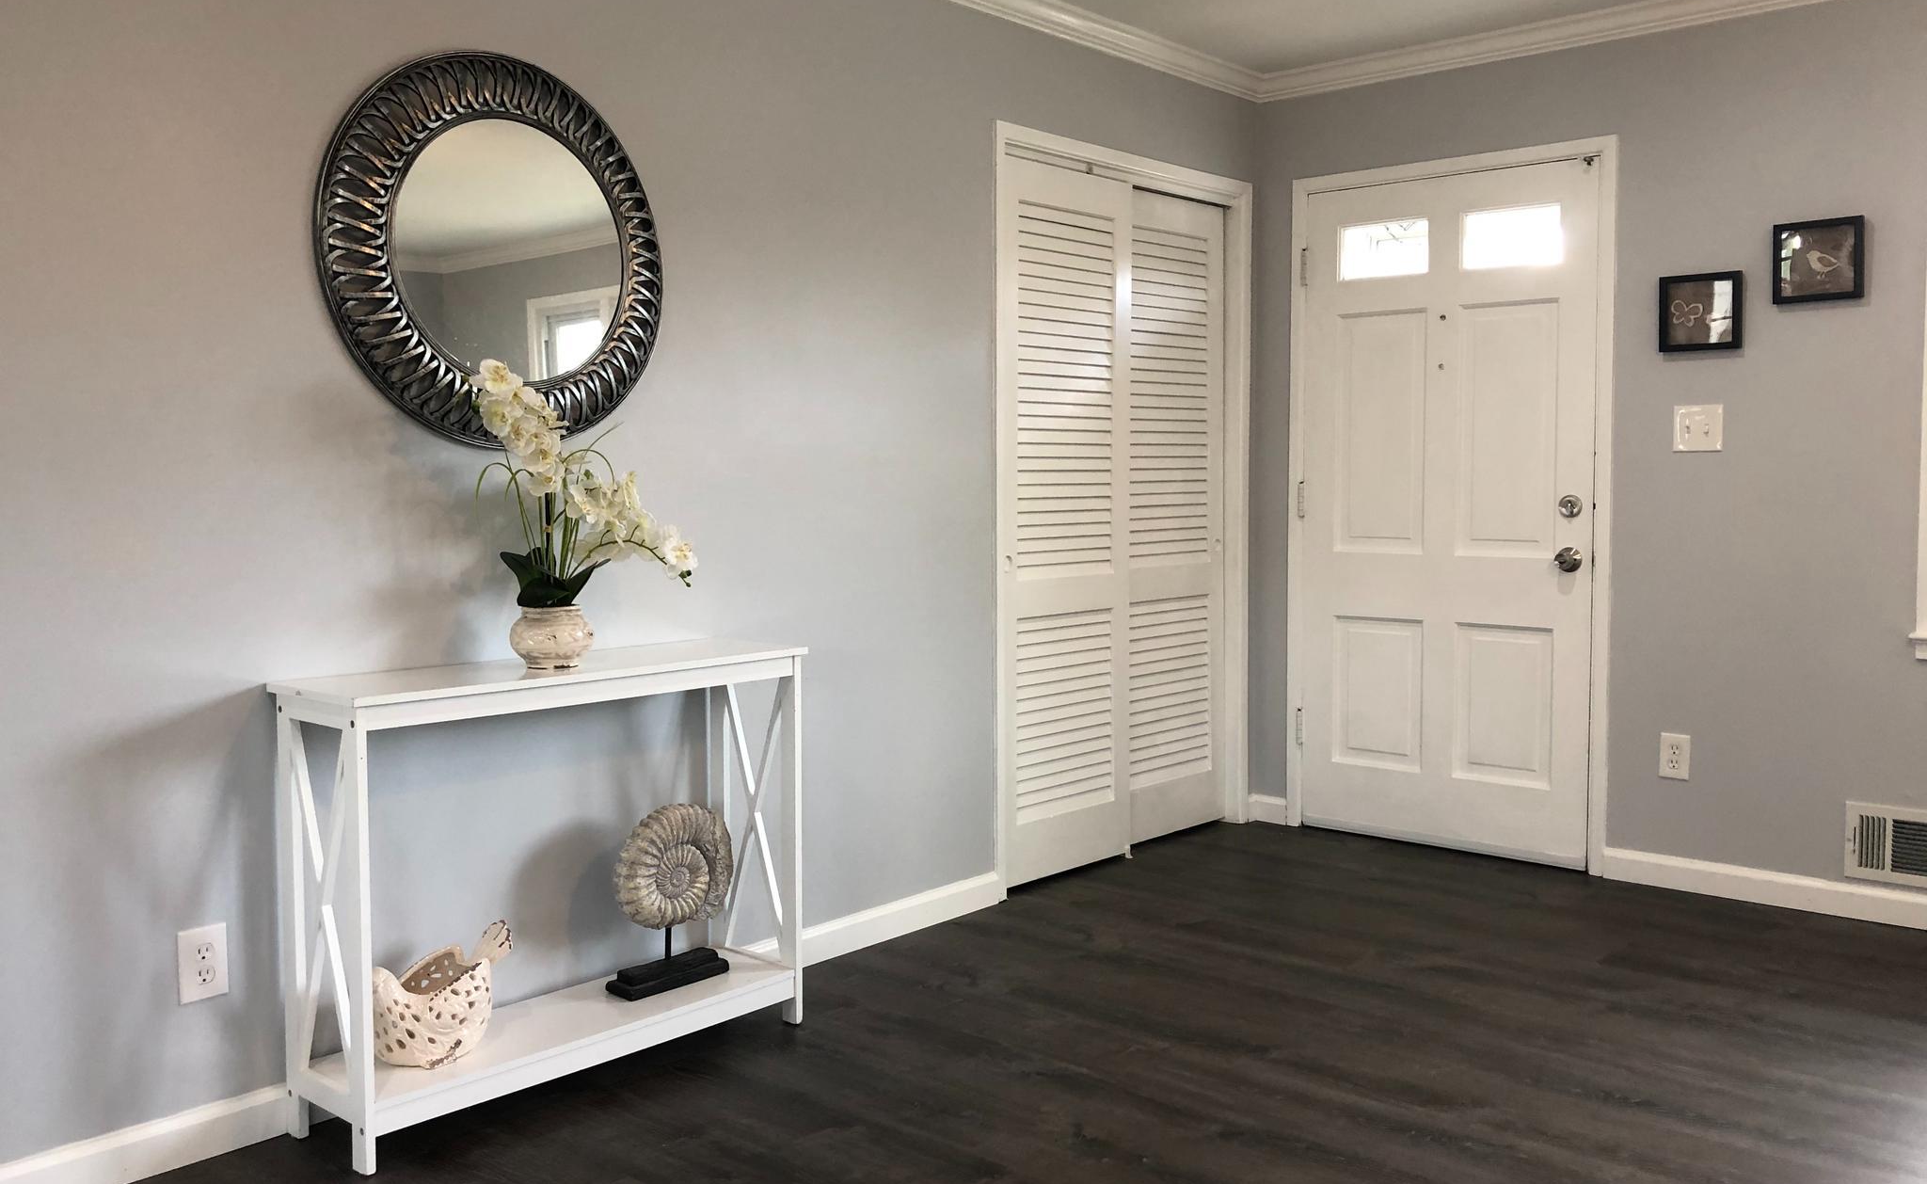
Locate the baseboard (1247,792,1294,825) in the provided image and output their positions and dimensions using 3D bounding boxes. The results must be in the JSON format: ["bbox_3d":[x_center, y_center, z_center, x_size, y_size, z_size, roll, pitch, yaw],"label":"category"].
[{"bbox_3d":[1.030,0.728,5.227,0.118,0.085,0.018,4,6,42],"label":"baseboard"}]

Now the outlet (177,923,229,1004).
[{"bbox_3d":[-1.298,0.635,2.662,0.008,0.125,0.079,4,6,42],"label":"outlet"}]

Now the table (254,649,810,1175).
[{"bbox_3d":[-0.765,0.537,3.021,0.302,0.800,0.997,4,6,42],"label":"table"}]

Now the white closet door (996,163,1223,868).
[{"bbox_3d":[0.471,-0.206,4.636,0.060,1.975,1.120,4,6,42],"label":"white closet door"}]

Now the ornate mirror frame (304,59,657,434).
[{"bbox_3d":[-0.884,-0.643,3.008,0.040,0.740,0.745,4,6,42],"label":"ornate mirror frame"}]

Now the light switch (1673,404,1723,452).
[{"bbox_3d":[2.010,-0.447,4.261,0.125,0.126,0.012,4,6,42],"label":"light switch"}]

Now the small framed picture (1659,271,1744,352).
[{"bbox_3d":[2.002,-0.762,4.234,0.206,0.203,0.025,4,6,42],"label":"small framed picture"}]

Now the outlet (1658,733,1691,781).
[{"bbox_3d":[1.987,0.462,4.352,0.078,0.125,0.008,4,6,42],"label":"outlet"}]

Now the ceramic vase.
[{"bbox_3d":[-0.781,0.087,2.956,0.160,0.116,0.160,0,4,0],"label":"ceramic vase"}]

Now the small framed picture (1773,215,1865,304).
[{"bbox_3d":[2.212,-0.858,4.036,0.206,0.203,0.025,4,6,42],"label":"small framed picture"}]

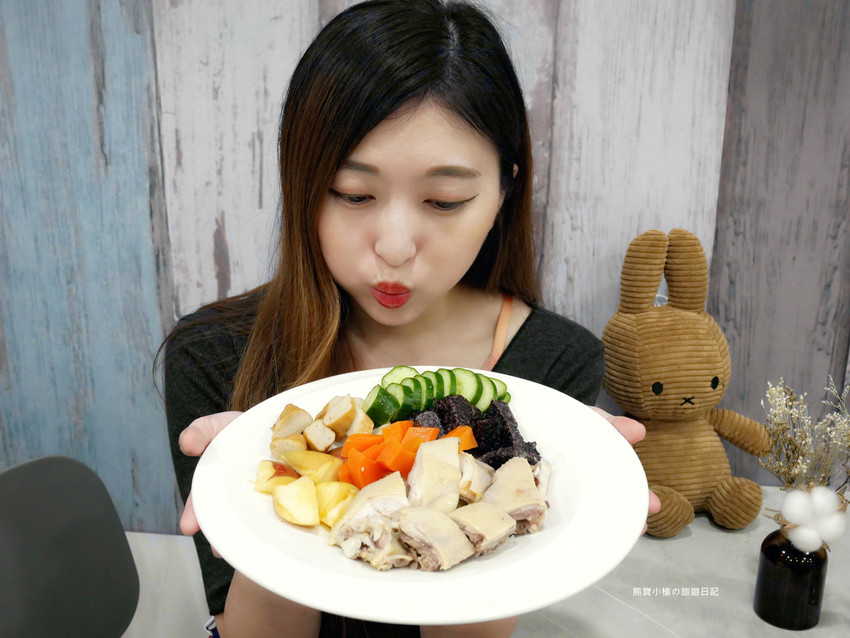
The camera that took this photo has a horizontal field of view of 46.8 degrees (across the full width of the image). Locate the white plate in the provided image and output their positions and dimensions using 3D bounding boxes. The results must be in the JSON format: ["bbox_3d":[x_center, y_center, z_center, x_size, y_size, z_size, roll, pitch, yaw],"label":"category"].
[{"bbox_3d":[-0.002,0.108,0.630,0.285,0.032,0.285,1,24,0],"label":"white plate"}]

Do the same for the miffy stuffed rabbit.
[{"bbox_3d":[0.283,0.070,1.099,0.187,0.325,0.165,-4,14,-6],"label":"miffy stuffed rabbit"}]

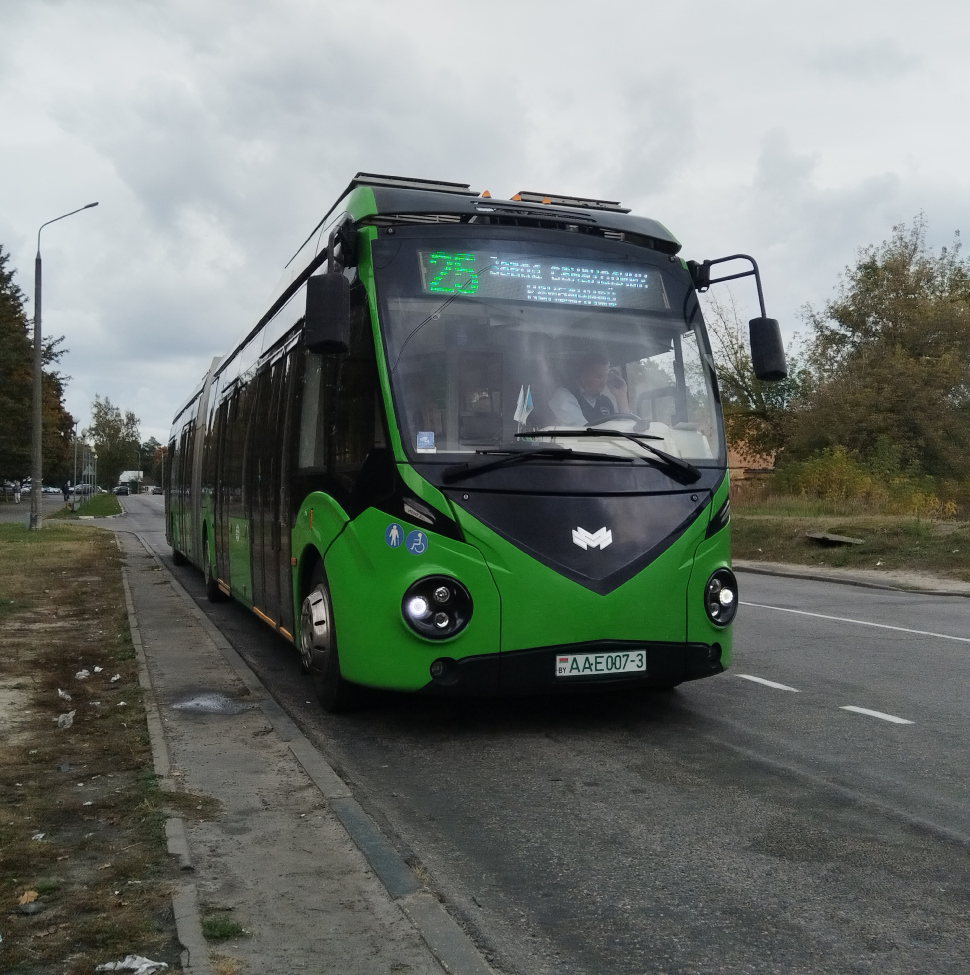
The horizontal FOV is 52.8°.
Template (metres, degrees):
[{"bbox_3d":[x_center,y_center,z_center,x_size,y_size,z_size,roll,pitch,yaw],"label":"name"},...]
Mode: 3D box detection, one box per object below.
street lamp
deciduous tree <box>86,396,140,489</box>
[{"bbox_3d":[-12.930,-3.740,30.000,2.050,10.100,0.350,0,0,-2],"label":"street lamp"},{"bbox_3d":[-51.390,-6.110,135.000,7.400,13.200,7.200,1,0,-21],"label":"deciduous tree"}]

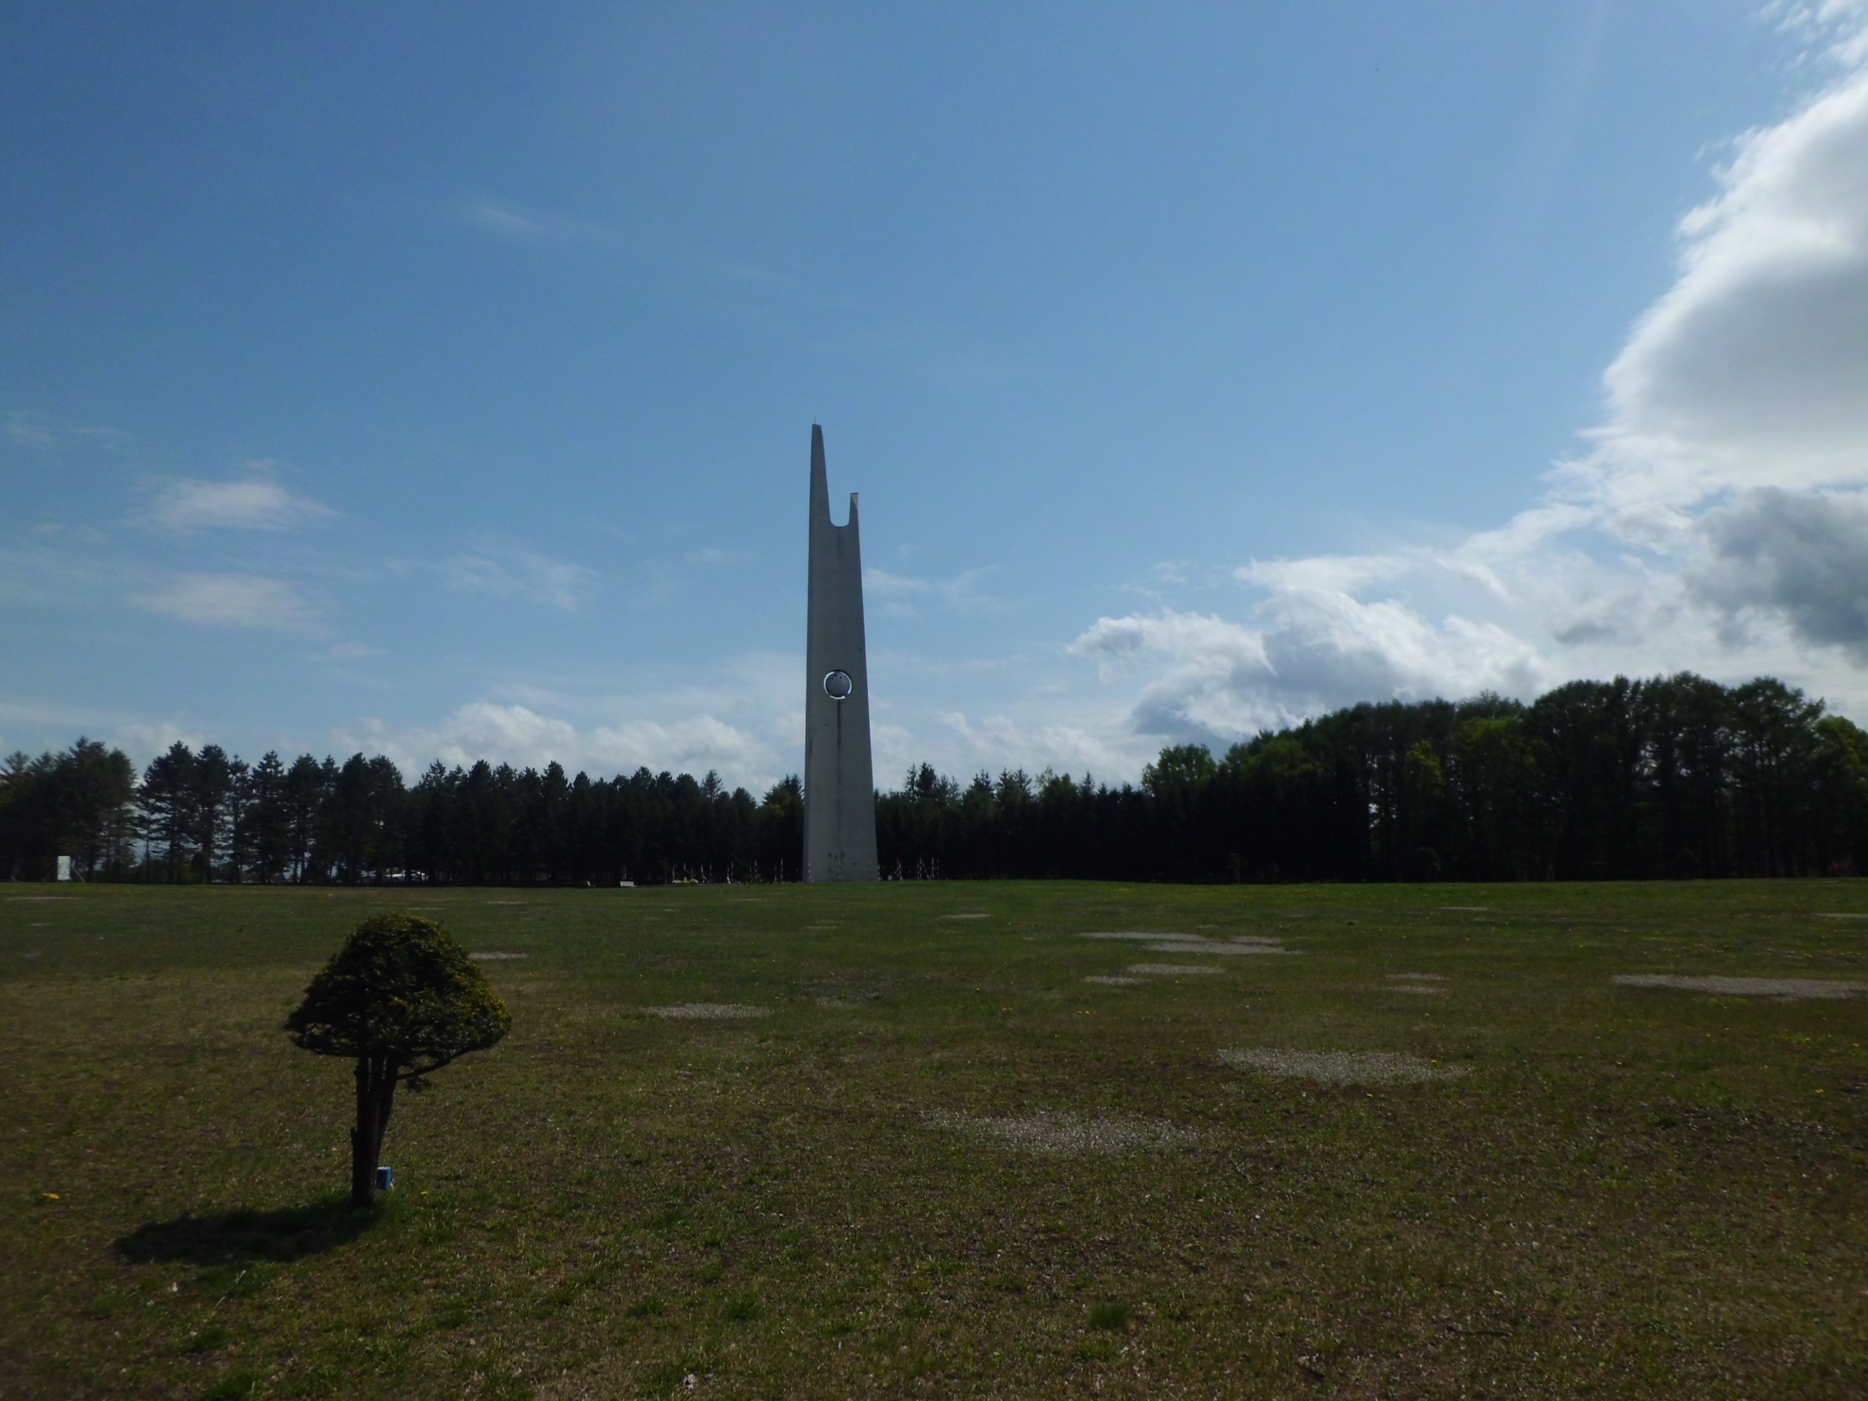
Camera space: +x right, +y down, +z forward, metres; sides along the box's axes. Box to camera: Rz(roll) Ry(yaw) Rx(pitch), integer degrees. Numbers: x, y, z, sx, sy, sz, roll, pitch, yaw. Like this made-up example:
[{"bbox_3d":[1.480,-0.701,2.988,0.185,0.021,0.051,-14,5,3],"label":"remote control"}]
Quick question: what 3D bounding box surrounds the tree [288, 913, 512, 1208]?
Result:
[{"bbox_3d":[-2.470,1.650,6.470,1.030,1.340,1.000,0,-7,0],"label":"tree"}]

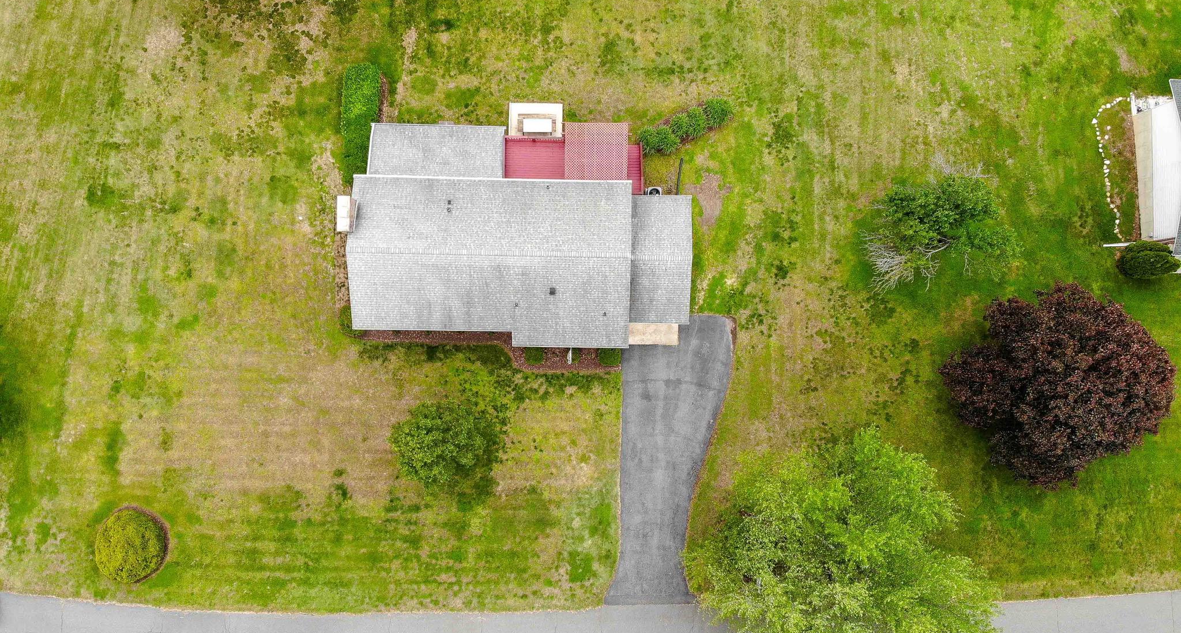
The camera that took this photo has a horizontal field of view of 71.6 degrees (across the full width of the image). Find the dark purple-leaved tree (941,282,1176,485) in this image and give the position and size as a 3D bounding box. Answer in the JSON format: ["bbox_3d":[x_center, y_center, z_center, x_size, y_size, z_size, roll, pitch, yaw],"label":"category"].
[{"bbox_3d":[25.600,3.650,45.700,11.900,9.500,11.200,0,90,0],"label":"dark purple-leaved tree"}]

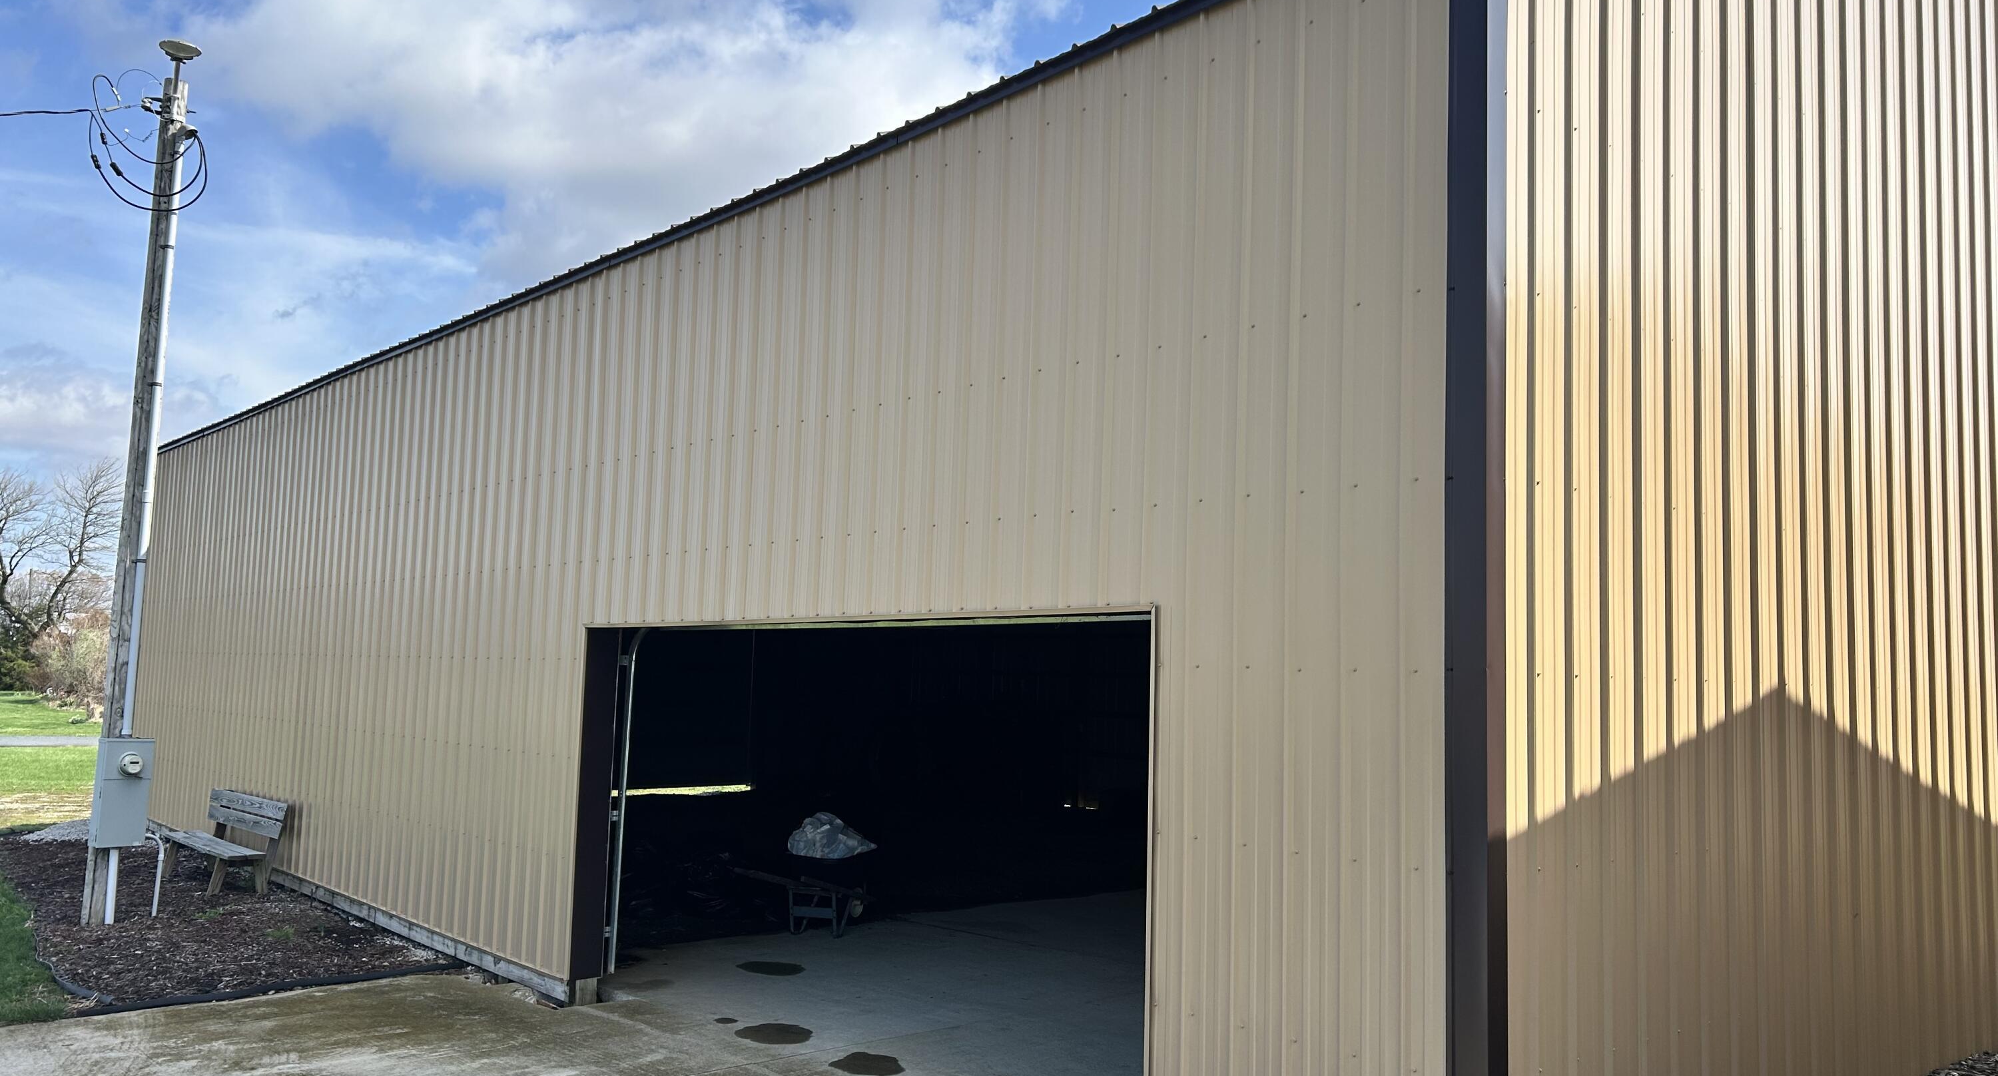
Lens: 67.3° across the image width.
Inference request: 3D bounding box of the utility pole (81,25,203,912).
[{"bbox_3d":[-6.450,-0.512,11.409,0.450,6.750,0.550,-3,-8,42],"label":"utility pole"}]

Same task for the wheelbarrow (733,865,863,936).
[{"bbox_3d":[-1.325,2.655,11.220,0.660,0.620,1.420,-1,-7,29],"label":"wheelbarrow"}]

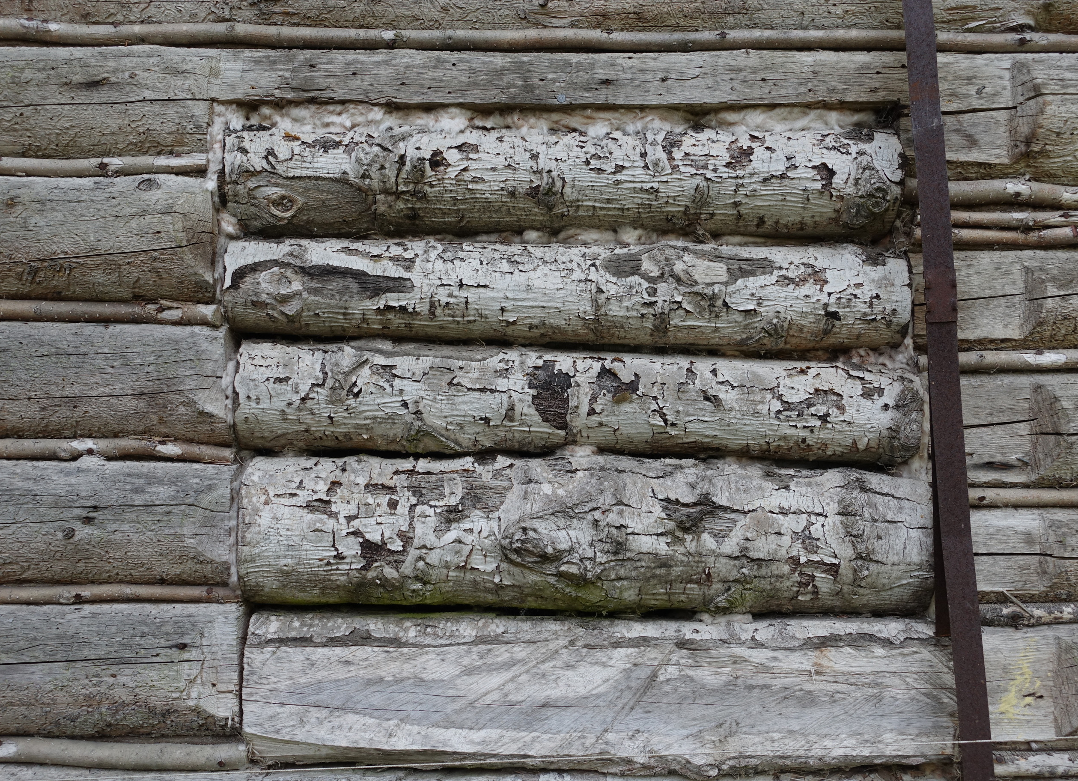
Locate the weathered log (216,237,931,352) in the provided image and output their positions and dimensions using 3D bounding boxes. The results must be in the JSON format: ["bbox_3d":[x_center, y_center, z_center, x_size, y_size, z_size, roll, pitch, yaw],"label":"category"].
[{"bbox_3d":[0.042,-0.139,1.621,1.008,0.153,0.153,1,-3,0],"label":"weathered log"}]

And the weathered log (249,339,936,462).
[{"bbox_3d":[0.058,0.020,1.616,1.006,0.158,0.158,1,-3,0],"label":"weathered log"}]

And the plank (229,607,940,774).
[{"bbox_3d":[0.087,0.425,1.556,1.004,0.210,0.130,1,-3,0],"label":"plank"}]

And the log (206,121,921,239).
[{"bbox_3d":[0.037,-0.305,1.633,1.002,0.164,0.164,1,-3,0],"label":"log"}]

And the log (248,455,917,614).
[{"bbox_3d":[0.068,0.213,1.616,1.012,0.217,0.217,1,-3,0],"label":"log"}]

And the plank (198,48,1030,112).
[{"bbox_3d":[0.109,-0.443,1.580,1.140,0.079,0.080,1,-3,0],"label":"plank"}]

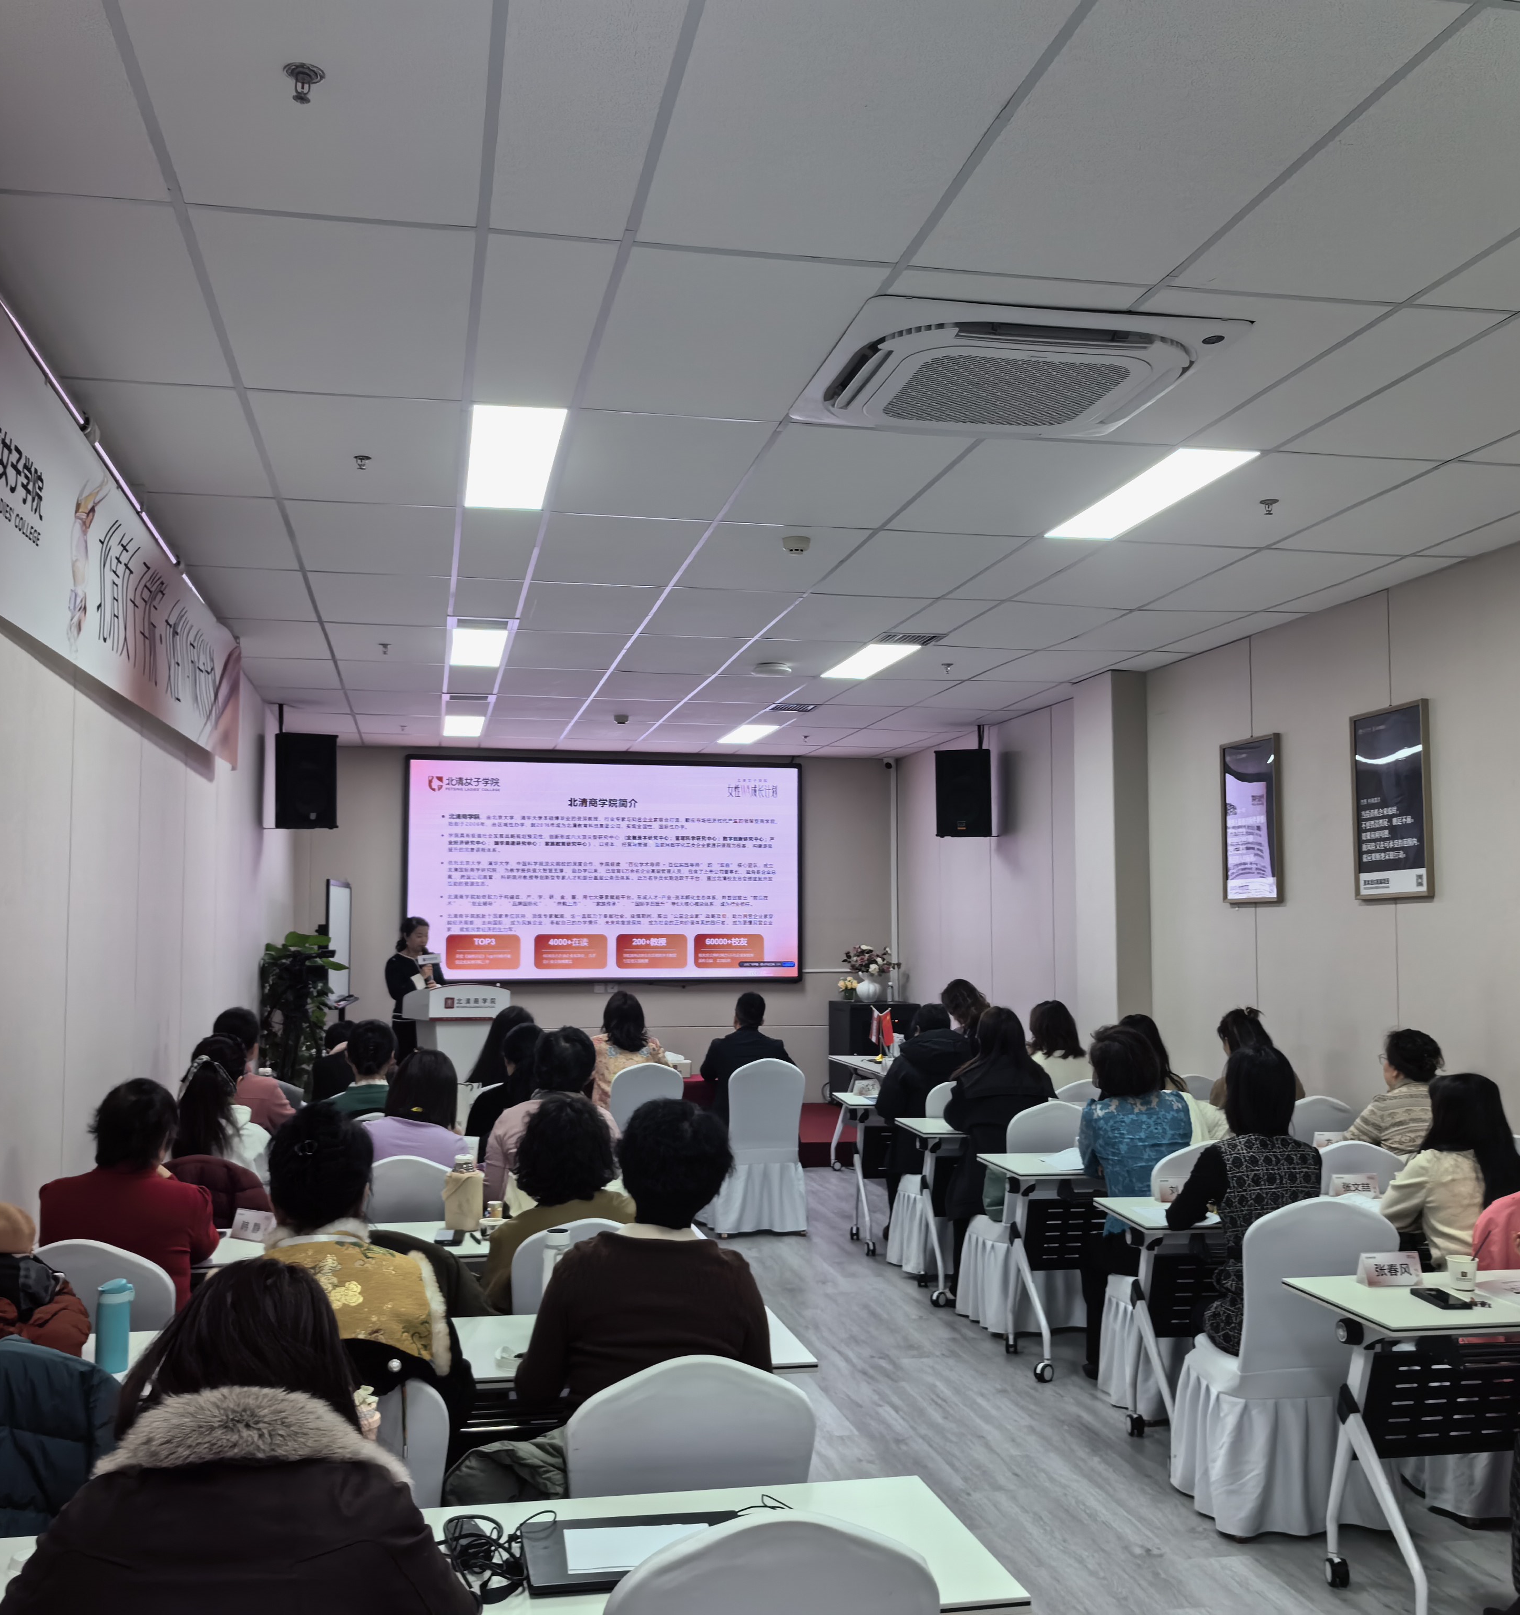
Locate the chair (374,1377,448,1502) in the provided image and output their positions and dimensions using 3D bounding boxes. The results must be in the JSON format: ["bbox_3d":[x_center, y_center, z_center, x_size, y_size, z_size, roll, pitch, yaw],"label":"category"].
[{"bbox_3d":[-0.773,1.399,2.958,0.470,0.900,0.530,1,-4,-11],"label":"chair"}]

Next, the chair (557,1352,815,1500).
[{"bbox_3d":[-0.160,1.367,2.950,0.460,0.900,0.520,1,-4,-11],"label":"chair"}]

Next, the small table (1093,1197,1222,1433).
[{"bbox_3d":[1.928,1.606,5.176,1.750,0.750,0.520,1,-4,-11],"label":"small table"}]

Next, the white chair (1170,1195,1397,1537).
[{"bbox_3d":[1.442,1.509,4.688,0.475,0.910,0.530,1,-4,-11],"label":"white chair"}]

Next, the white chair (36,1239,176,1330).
[{"bbox_3d":[-1.589,1.441,4.006,0.440,0.900,0.520,1,-4,-11],"label":"white chair"}]

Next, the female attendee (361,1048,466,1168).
[{"bbox_3d":[-1.132,1.419,5.624,0.430,1.220,0.700,1,-4,-11],"label":"female attendee"}]

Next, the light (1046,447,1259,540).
[{"bbox_3d":[1.302,-1.056,5.715,0.275,0.030,1.190,1,-4,-11],"label":"light"}]

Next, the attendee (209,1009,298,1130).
[{"bbox_3d":[-1.818,1.375,6.105,0.450,1.310,0.740,1,-4,-5],"label":"attendee"}]

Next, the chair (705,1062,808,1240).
[{"bbox_3d":[-0.017,1.806,9.058,0.480,0.925,0.550,1,-4,-11],"label":"chair"}]

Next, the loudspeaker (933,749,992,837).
[{"bbox_3d":[1.427,-0.096,11.652,0.360,0.590,0.340,-1,-4,15],"label":"loudspeaker"}]

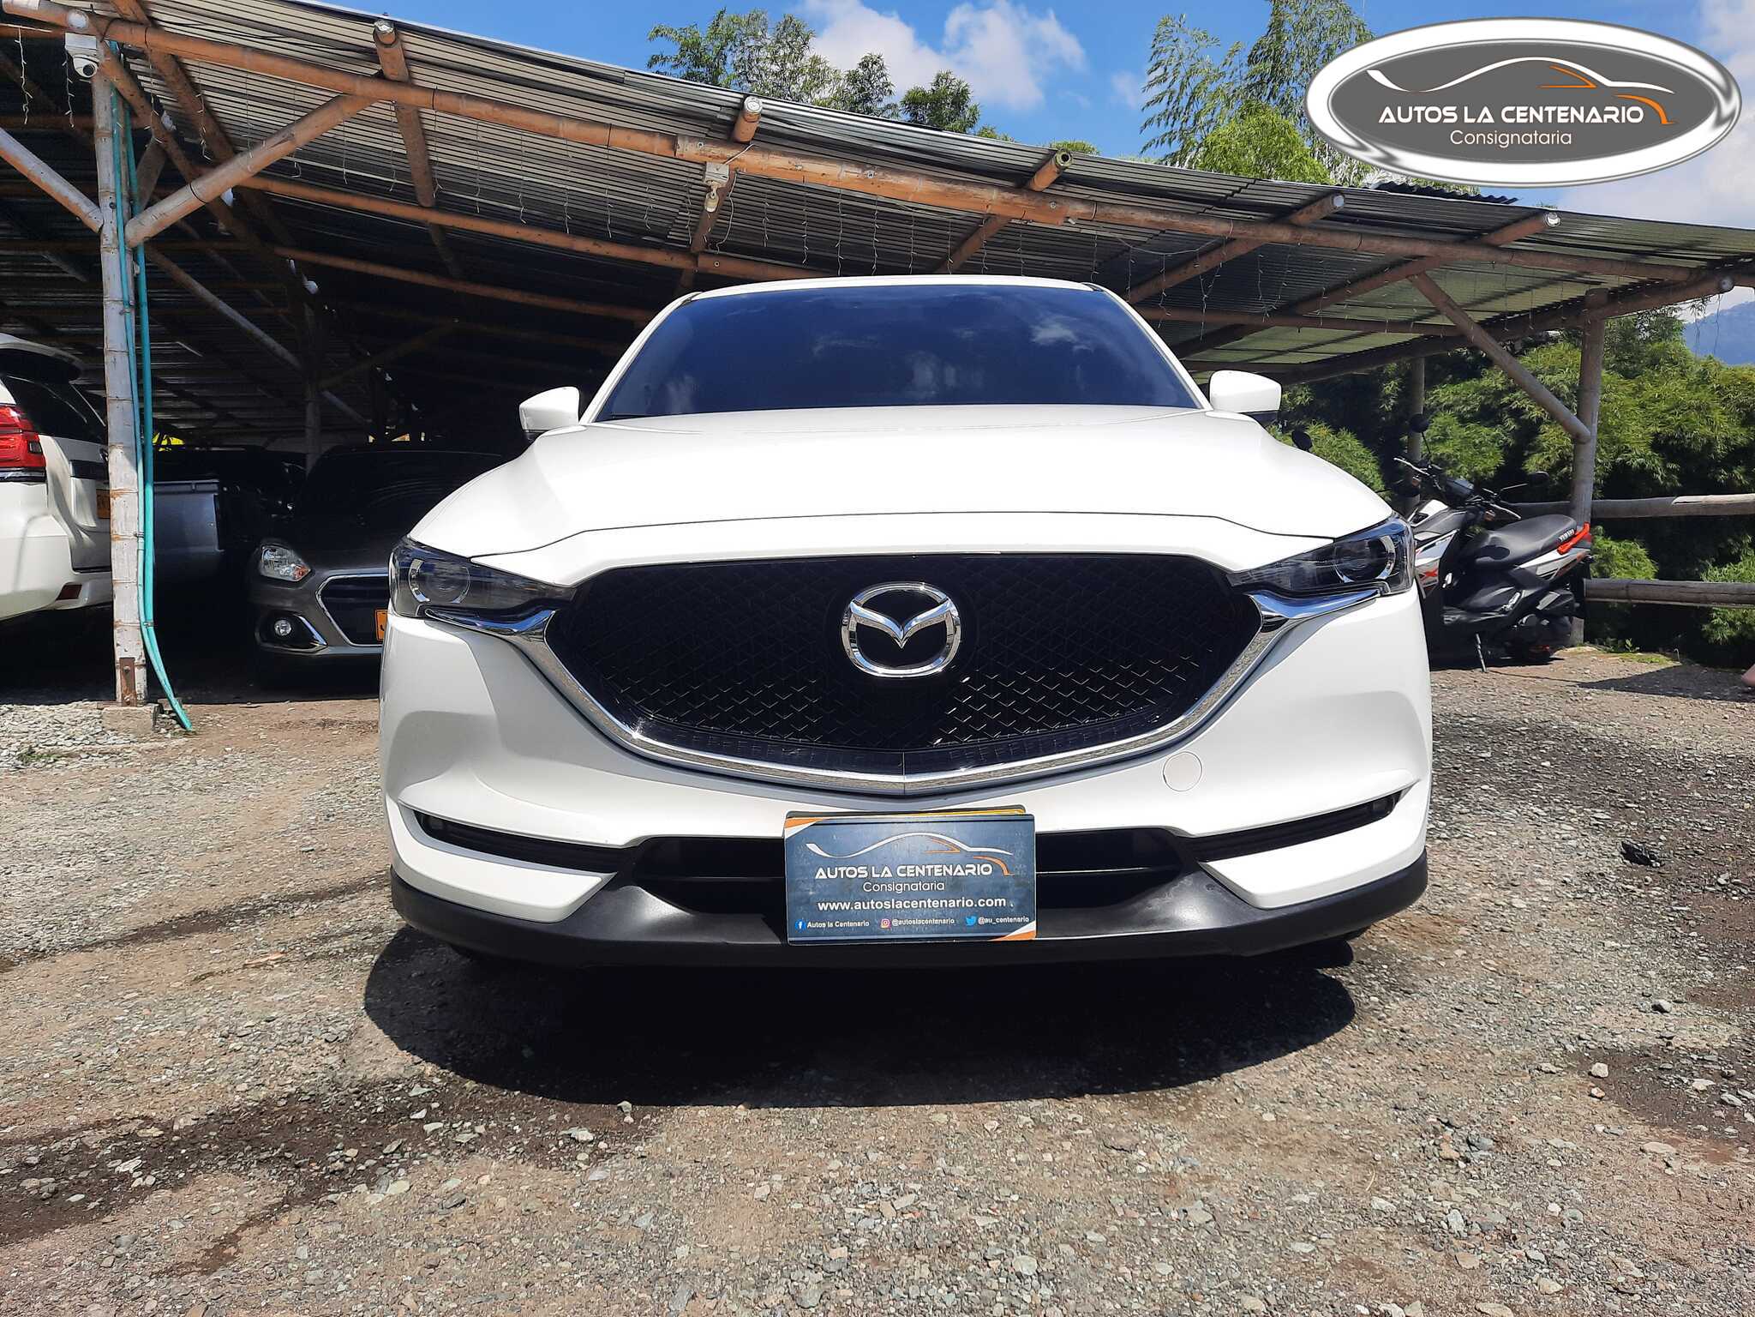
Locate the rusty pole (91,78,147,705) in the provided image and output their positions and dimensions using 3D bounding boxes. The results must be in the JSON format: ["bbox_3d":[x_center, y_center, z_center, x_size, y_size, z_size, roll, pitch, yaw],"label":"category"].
[{"bbox_3d":[-3.255,-1.113,5.454,0.130,2.680,0.130,2,6,0],"label":"rusty pole"}]

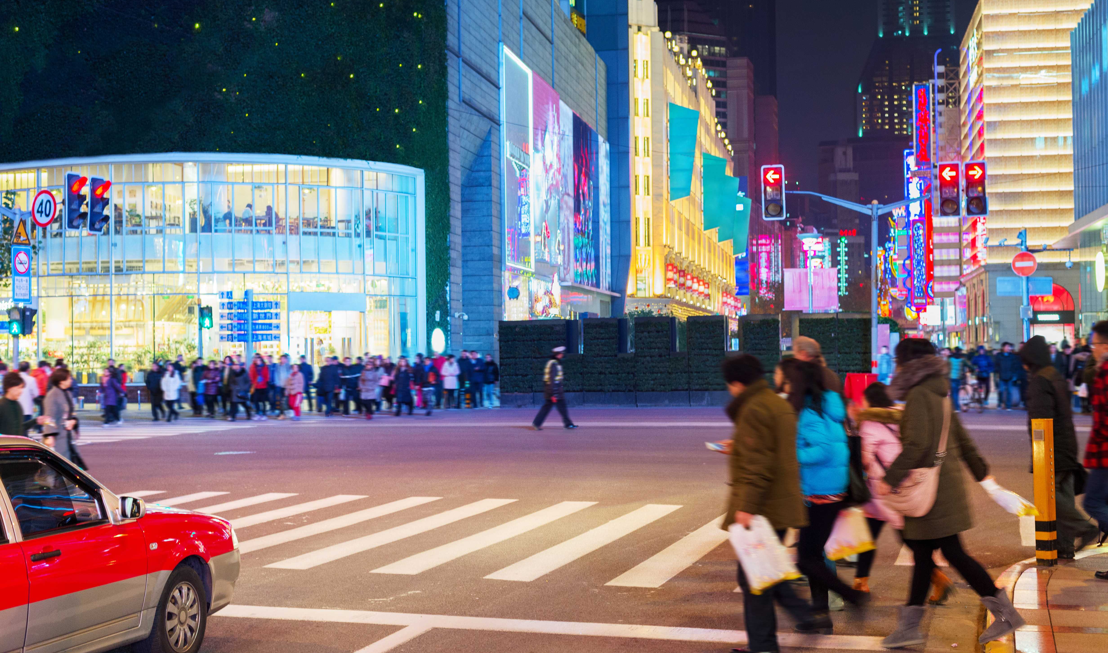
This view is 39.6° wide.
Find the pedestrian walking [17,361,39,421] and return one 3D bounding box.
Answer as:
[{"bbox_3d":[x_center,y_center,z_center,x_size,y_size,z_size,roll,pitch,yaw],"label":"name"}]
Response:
[{"bbox_3d":[-11.029,1.549,32.200,0.480,1.631,0.380,-1,-1,19],"label":"pedestrian walking"}]

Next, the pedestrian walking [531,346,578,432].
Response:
[{"bbox_3d":[0.000,1.323,33.000,0.950,1.773,0.520,-1,-1,6],"label":"pedestrian walking"}]

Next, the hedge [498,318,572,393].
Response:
[{"bbox_3d":[-0.483,0.903,45.954,2.246,2.158,0.600,-1,-1,17],"label":"hedge"}]

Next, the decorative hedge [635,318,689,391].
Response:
[{"bbox_3d":[3.180,0.817,44.799,1.620,2.154,0.600,-1,-1,17],"label":"decorative hedge"}]

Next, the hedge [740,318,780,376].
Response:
[{"bbox_3d":[5.947,0.738,43.928,1.137,2.141,0.600,-1,-1,17],"label":"hedge"}]

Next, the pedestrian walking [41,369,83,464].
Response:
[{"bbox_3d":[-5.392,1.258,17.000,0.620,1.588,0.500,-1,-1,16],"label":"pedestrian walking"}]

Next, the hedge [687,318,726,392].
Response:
[{"bbox_3d":[4.488,0.776,44.387,1.123,2.151,0.600,-1,-1,17],"label":"hedge"}]

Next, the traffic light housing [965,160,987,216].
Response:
[{"bbox_3d":[10.976,-3.590,40.000,0.560,1.420,0.320,-2,-1,16],"label":"traffic light housing"}]

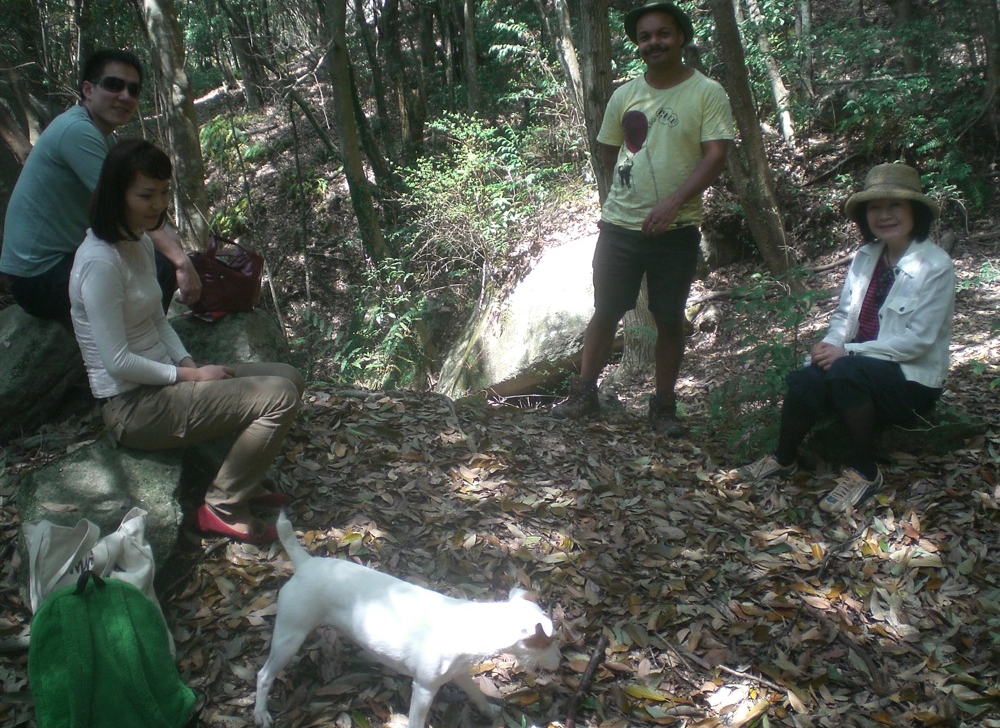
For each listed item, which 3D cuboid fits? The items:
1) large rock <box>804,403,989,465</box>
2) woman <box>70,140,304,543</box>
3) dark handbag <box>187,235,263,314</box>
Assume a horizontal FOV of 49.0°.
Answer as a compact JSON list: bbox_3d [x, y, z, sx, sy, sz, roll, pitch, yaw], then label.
[{"bbox_3d":[1.437,0.259,3.980,0.640,0.200,0.450,2,12,11],"label":"large rock"},{"bbox_3d":[-0.882,-0.061,3.100,0.670,1.140,0.470,0,12,2],"label":"woman"},{"bbox_3d":[-0.913,-0.298,3.650,0.250,0.250,0.140,-1,12,-3],"label":"dark handbag"}]

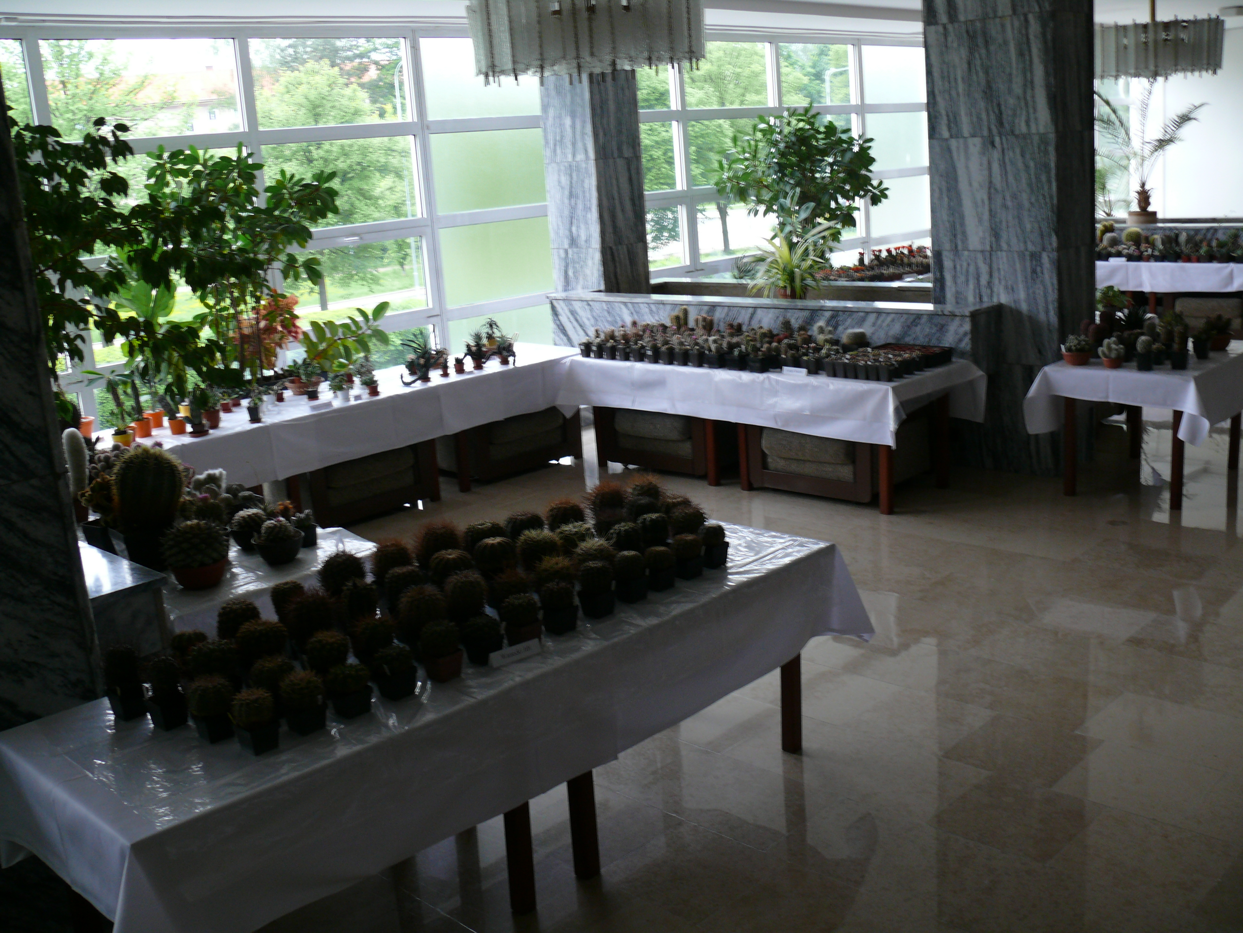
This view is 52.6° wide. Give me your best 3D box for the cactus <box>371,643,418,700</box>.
[{"bbox_3d":[-0.540,0.481,2.981,0.102,0.116,0.102,10,20,44],"label":"cactus"}]

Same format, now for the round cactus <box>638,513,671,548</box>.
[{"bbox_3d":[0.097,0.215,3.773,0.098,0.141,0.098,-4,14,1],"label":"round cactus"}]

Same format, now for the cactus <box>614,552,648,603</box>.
[{"bbox_3d":[0.028,0.308,3.460,0.084,0.139,0.084,-4,14,0],"label":"cactus"}]

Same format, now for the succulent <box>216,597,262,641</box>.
[{"bbox_3d":[-1.012,0.409,3.319,0.116,0.127,0.116,-4,13,1],"label":"succulent"}]

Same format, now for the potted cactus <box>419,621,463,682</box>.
[{"bbox_3d":[-0.443,0.446,3.068,0.102,0.130,0.102,10,20,44],"label":"potted cactus"}]

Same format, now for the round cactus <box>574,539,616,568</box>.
[{"bbox_3d":[-0.079,0.269,3.720,0.121,0.103,0.121,-4,13,1],"label":"round cactus"}]

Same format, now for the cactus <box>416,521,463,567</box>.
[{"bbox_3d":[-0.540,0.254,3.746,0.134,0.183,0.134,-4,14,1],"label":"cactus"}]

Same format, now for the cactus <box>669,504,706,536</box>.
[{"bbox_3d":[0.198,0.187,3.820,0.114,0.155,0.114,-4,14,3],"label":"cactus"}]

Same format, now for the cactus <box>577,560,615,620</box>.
[{"bbox_3d":[-0.071,0.339,3.511,0.092,0.148,0.092,-4,13,1],"label":"cactus"}]

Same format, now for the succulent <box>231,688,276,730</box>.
[{"bbox_3d":[-0.826,0.544,2.824,0.099,0.092,0.099,10,19,44],"label":"succulent"}]

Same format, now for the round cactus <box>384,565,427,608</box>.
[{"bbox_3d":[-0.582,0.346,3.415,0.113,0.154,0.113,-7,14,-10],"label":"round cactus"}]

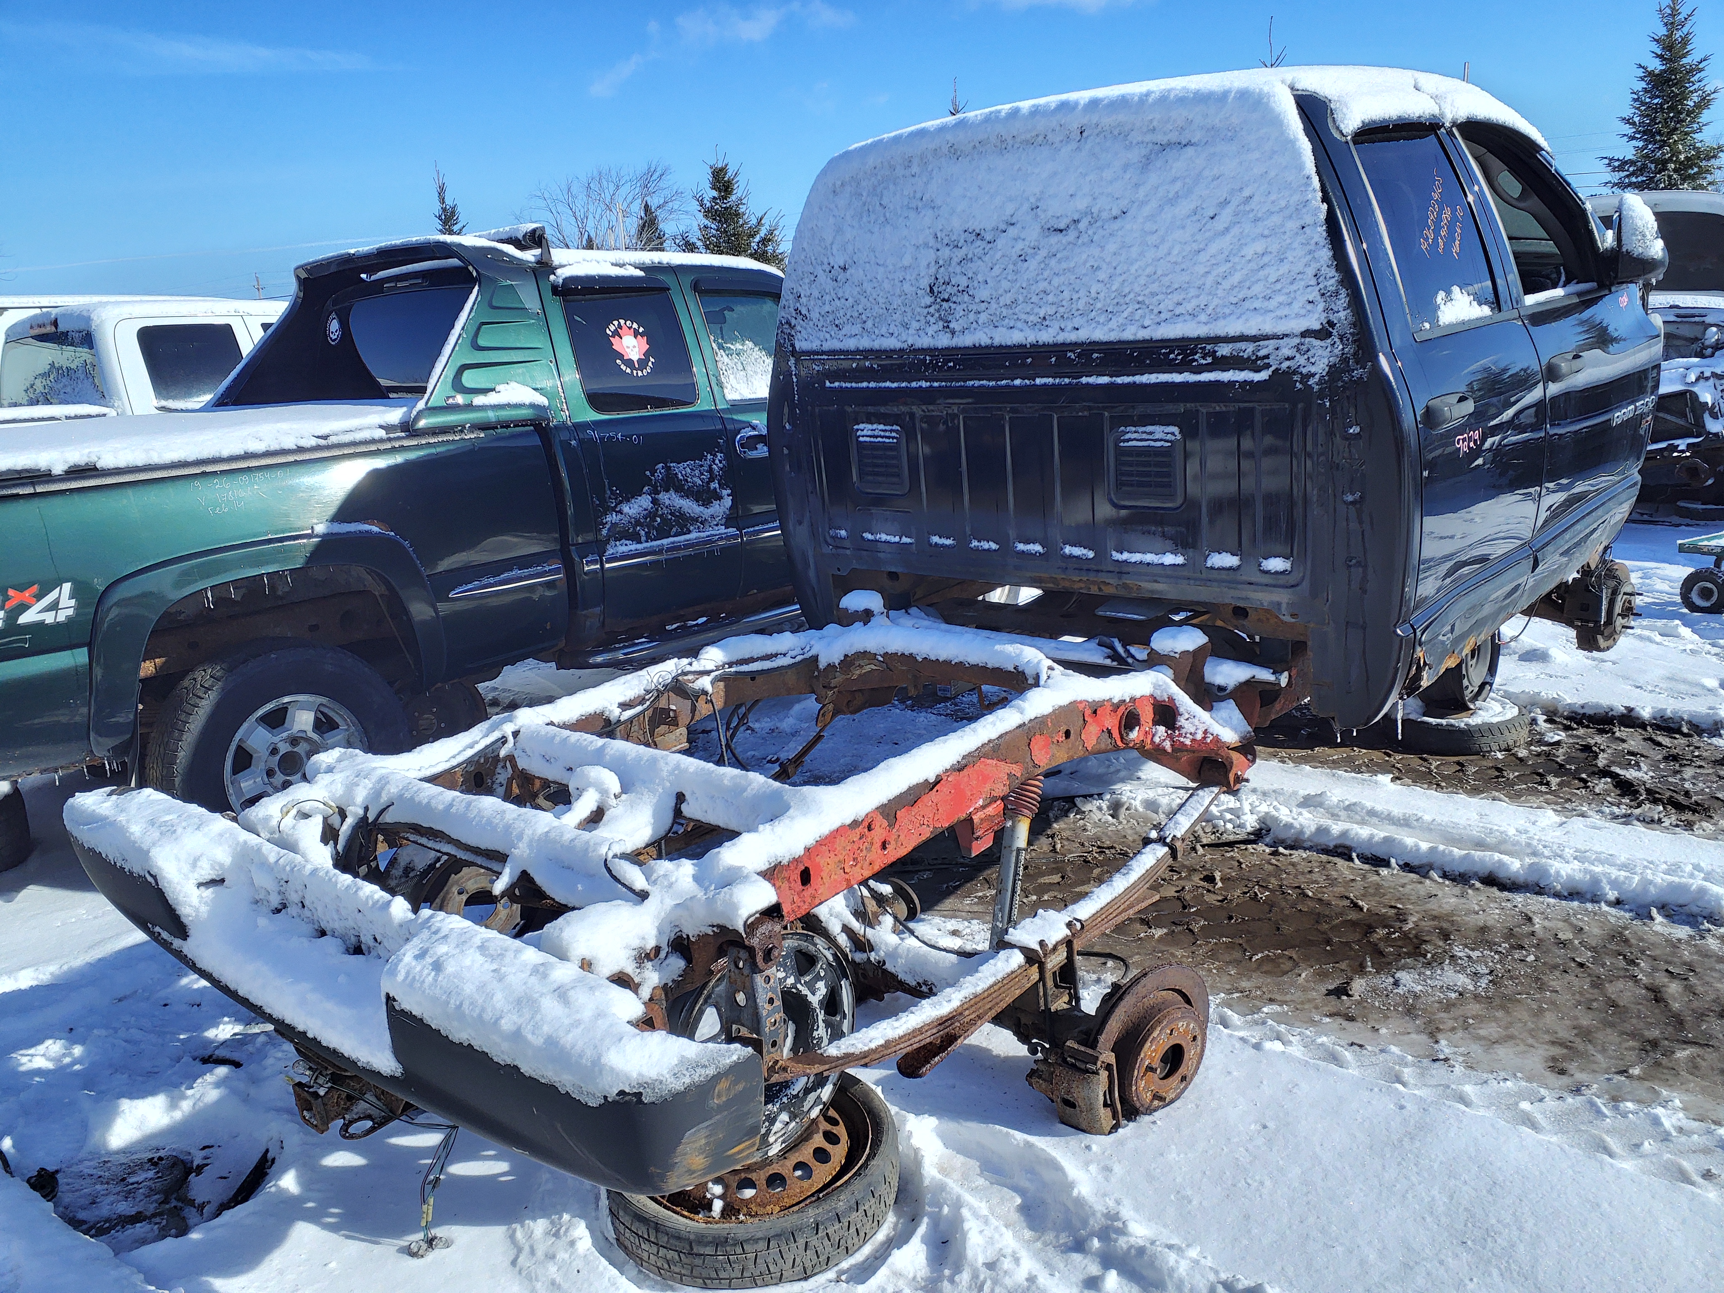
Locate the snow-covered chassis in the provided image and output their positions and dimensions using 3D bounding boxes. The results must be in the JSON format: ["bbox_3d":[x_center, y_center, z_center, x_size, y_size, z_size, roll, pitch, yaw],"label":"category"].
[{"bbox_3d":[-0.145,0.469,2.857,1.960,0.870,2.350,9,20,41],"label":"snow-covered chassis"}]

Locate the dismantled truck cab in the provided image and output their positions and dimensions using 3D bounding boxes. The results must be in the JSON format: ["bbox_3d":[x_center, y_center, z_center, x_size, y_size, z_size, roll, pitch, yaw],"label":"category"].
[{"bbox_3d":[1.153,-0.893,4.069,2.080,1.515,2.300,9,20,41],"label":"dismantled truck cab"}]

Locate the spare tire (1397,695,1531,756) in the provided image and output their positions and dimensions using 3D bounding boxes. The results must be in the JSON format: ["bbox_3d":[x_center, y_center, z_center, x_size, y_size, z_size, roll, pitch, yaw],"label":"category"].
[{"bbox_3d":[2.075,0.248,4.638,0.590,0.135,0.590,9,19,41],"label":"spare tire"}]

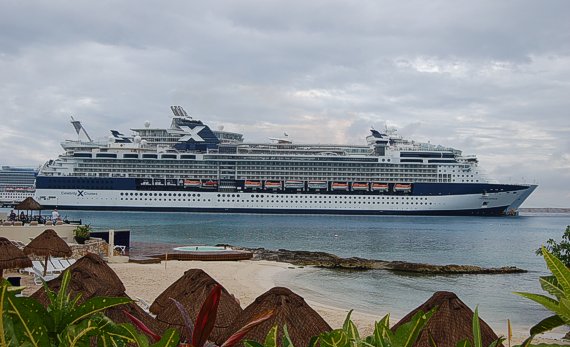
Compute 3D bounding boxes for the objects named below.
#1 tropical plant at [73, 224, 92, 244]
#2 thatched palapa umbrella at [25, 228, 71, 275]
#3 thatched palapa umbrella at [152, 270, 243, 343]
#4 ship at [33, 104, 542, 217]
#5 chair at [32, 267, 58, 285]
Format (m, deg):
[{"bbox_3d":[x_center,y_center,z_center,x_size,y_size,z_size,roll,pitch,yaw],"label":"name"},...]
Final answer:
[{"bbox_3d":[-15.009,4.535,39.843,1.320,1.440,1.320,1,-3,0],"label":"tropical plant"},{"bbox_3d":[-12.562,4.329,28.418,2.380,2.760,2.380,1,-3,0],"label":"thatched palapa umbrella"},{"bbox_3d":[-2.303,3.763,13.722,2.420,2.620,2.420,1,-3,0],"label":"thatched palapa umbrella"},{"bbox_3d":[4.621,-7.607,322.500,294.000,62.800,33.000,1,-3,0],"label":"ship"},{"bbox_3d":[-11.915,5.258,27.726,1.800,0.860,0.660,2,-4,-24],"label":"chair"}]

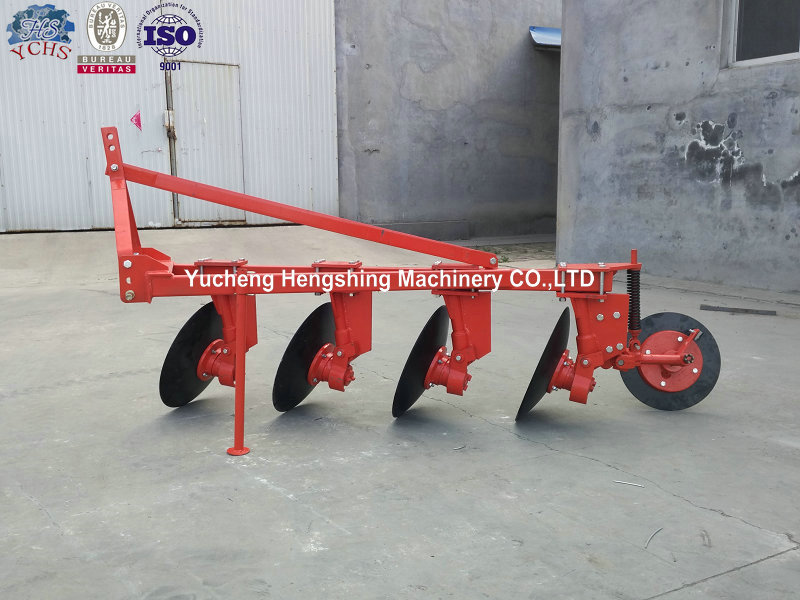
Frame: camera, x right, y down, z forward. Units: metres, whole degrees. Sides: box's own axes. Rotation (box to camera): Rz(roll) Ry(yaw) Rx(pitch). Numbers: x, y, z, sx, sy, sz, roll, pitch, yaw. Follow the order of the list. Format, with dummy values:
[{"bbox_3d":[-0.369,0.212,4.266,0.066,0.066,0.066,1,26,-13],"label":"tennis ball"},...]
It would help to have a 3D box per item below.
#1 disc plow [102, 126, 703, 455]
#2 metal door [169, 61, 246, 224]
[{"bbox_3d":[0.139,-0.141,3.671,3.062,1.463,1.248,-3,10,-15],"label":"disc plow"},{"bbox_3d":[-2.667,-2.163,9.663,0.968,2.150,0.060,-6,10,-29],"label":"metal door"}]

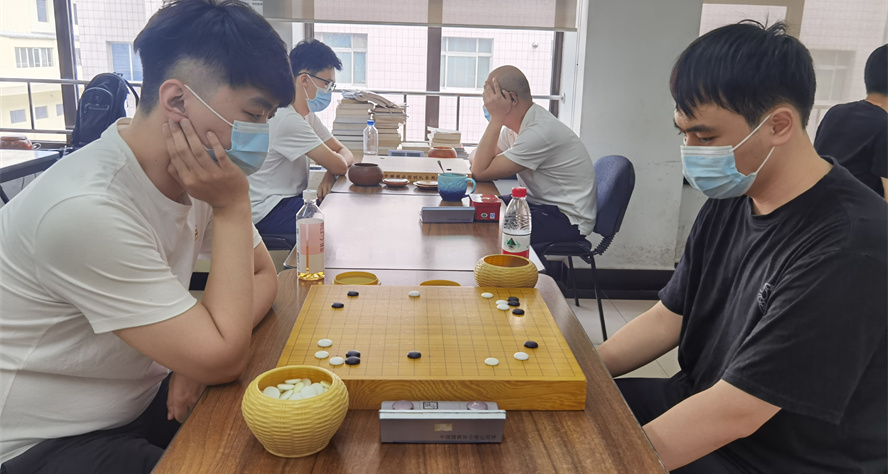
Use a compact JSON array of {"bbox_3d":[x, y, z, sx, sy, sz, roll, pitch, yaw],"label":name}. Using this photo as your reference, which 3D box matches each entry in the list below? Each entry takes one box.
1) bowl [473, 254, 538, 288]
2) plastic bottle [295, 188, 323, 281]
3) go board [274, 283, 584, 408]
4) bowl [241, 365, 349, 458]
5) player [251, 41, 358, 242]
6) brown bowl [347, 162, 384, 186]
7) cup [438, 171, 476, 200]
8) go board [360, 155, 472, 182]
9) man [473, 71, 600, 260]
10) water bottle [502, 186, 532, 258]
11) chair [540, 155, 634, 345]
[{"bbox_3d":[0.135,0.090,1.490,0.137,0.084,0.137,2,14,0],"label":"bowl"},{"bbox_3d":[-0.307,-0.007,1.583,0.062,0.200,0.062,1,14,-3],"label":"plastic bottle"},{"bbox_3d":[-0.028,0.177,1.208,0.455,0.048,0.418,1,14,-3],"label":"go board"},{"bbox_3d":[-0.194,0.231,0.906,0.137,0.084,0.137,1,14,-3],"label":"bowl"},{"bbox_3d":[-0.628,-0.223,3.166,0.640,1.310,0.480,1,14,-3],"label":"player"},{"bbox_3d":[-0.308,-0.249,2.761,0.139,0.080,0.139,1,14,-3],"label":"brown bowl"},{"bbox_3d":[0.047,-0.179,2.511,0.138,0.090,0.106,1,14,-3],"label":"cup"},{"bbox_3d":[-0.120,-0.296,3.036,0.458,0.044,0.420,2,14,0],"label":"go board"},{"bbox_3d":[0.400,-0.161,3.219,0.660,1.220,0.500,1,14,-3],"label":"man"},{"bbox_3d":[0.170,-0.005,1.595,0.065,0.217,0.065,1,14,-3],"label":"water bottle"},{"bbox_3d":[0.552,0.021,3.315,0.560,0.830,0.500,1,14,-3],"label":"chair"}]

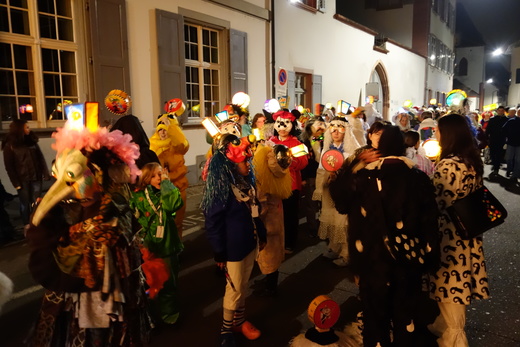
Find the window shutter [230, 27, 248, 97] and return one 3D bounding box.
[{"bbox_3d":[-0.516,-2.543,10.986,0.050,2.330,0.730,4,10,33],"label":"window shutter"}]

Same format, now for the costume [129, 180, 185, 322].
[{"bbox_3d":[-0.832,0.552,3.325,0.420,1.270,0.340,-3,9,-17],"label":"costume"}]

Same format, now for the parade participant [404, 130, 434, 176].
[{"bbox_3d":[1.575,0.281,4.401,0.450,1.440,0.300,1,8,12],"label":"parade participant"}]

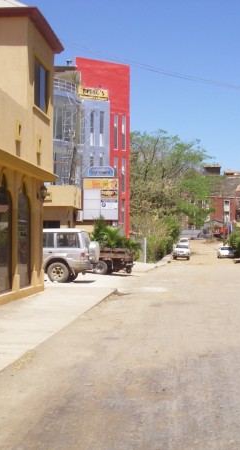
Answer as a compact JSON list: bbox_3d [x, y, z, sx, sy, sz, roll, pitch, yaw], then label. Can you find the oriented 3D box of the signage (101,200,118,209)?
[{"bbox_3d":[-0.647,-1.263,47.000,1.080,0.500,0.080,0,-1,5],"label":"signage"}]

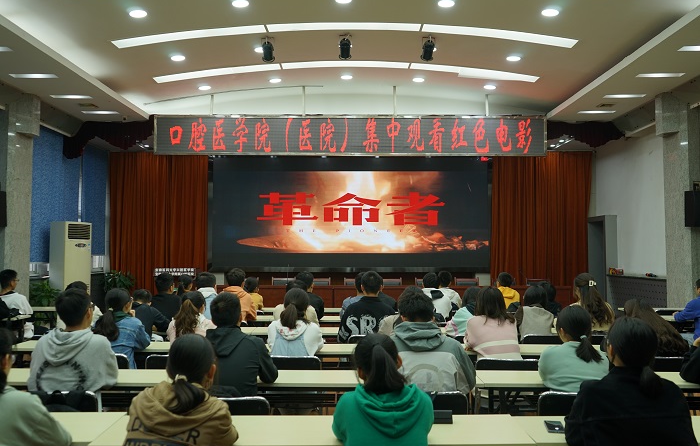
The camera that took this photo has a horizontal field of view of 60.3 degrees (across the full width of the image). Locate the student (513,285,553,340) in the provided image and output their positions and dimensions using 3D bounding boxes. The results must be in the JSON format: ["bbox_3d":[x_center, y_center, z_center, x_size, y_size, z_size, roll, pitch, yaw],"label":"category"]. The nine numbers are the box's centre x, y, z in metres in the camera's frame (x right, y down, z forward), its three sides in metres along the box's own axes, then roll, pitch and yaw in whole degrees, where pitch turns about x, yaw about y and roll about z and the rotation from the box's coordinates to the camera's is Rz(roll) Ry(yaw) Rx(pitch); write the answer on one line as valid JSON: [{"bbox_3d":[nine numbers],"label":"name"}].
[{"bbox_3d":[1.617,1.150,5.252,0.410,1.220,0.680,0,-3,0],"label":"student"}]

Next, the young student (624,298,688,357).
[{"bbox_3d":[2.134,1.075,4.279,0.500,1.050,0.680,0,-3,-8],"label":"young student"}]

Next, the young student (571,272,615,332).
[{"bbox_3d":[2.063,1.092,5.291,0.440,1.300,0.720,1,-2,-16],"label":"young student"}]

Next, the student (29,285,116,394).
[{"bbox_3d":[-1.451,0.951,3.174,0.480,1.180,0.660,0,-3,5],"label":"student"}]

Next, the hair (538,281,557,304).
[{"bbox_3d":[2.044,0.731,6.250,0.185,0.240,0.210,0,-3,0],"label":"hair"}]

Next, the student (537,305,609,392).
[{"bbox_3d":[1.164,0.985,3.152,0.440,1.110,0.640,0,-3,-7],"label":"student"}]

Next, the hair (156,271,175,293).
[{"bbox_3d":[-1.905,0.609,6.176,0.185,0.200,0.200,0,-3,6],"label":"hair"}]

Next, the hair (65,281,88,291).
[{"bbox_3d":[-2.329,0.579,5.131,0.190,0.190,0.210,0,-2,8],"label":"hair"}]

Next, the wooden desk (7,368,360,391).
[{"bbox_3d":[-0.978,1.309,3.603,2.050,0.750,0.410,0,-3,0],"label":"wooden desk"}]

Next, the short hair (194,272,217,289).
[{"bbox_3d":[-1.482,0.588,6.177,0.200,0.160,0.200,0,-3,0],"label":"short hair"}]

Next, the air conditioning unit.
[{"bbox_3d":[-4.569,0.888,9.867,0.350,1.820,0.520,-1,-3,26],"label":"air conditioning unit"}]

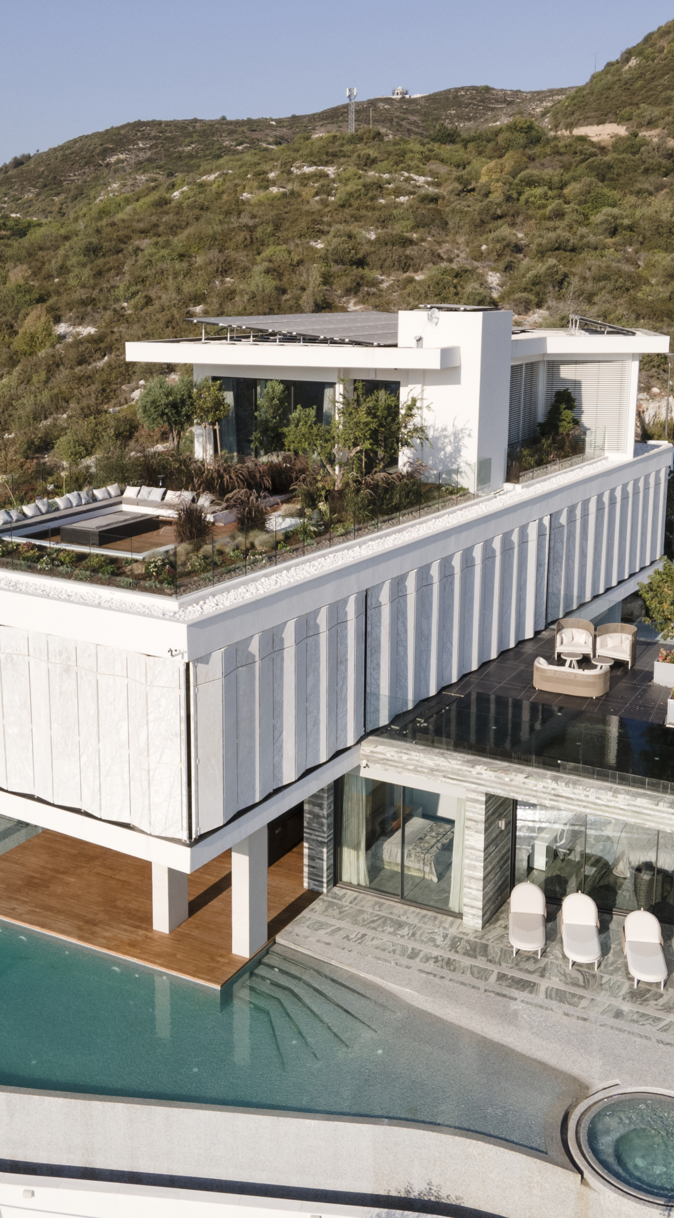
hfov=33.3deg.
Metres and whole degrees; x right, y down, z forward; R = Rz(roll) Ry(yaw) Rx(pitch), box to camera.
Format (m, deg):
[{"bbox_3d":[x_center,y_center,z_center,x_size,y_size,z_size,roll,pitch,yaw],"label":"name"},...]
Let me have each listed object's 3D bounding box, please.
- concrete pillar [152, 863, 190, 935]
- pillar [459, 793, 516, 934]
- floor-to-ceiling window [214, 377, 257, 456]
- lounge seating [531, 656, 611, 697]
[{"bbox_3d":[-3.616,5.399,24.428,0.440,3.200,0.740,9,17,28],"label":"concrete pillar"},{"bbox_3d":[3.432,5.275,25.158,0.473,3.220,1.750,9,17,28],"label":"pillar"},{"bbox_3d":[-3.167,-5.888,35.461,1.617,2.700,0.100,9,17,28],"label":"floor-to-ceiling window"},{"bbox_3d":[6.245,1.768,29.860,1.900,0.760,0.880,7,16,26],"label":"lounge seating"}]

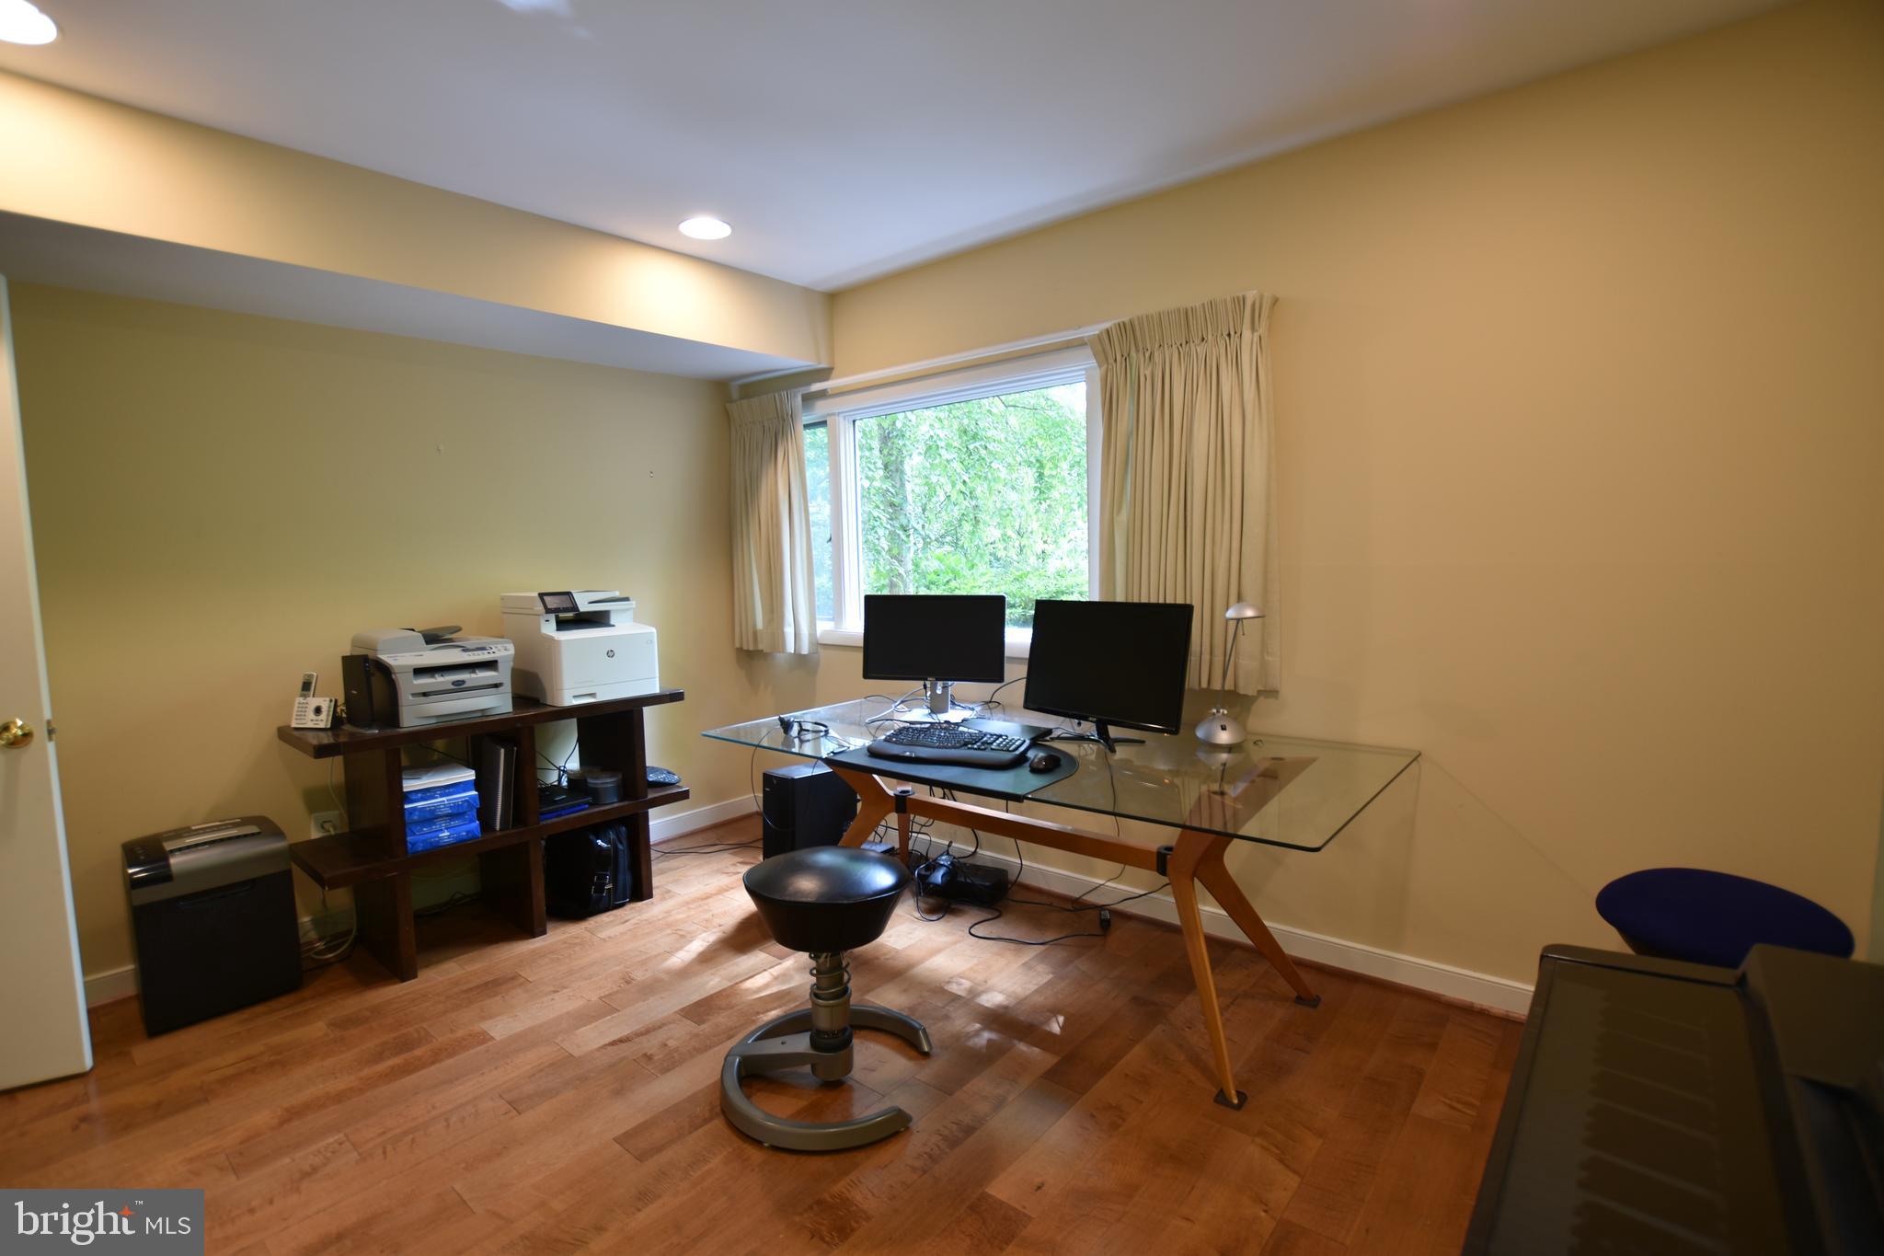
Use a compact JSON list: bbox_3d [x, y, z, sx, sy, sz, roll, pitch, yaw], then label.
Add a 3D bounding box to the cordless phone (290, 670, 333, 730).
[{"bbox_3d":[-2.053,0.235,2.735,0.118,0.177,0.098,-1,5,2],"label":"cordless phone"}]

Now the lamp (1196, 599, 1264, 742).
[{"bbox_3d":[0.877,0.142,2.525,0.197,0.428,0.143,4,7,41],"label":"lamp"}]

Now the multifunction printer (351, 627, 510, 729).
[{"bbox_3d":[-1.758,0.146,2.907,0.374,0.305,0.424,4,7,41],"label":"multifunction printer"}]

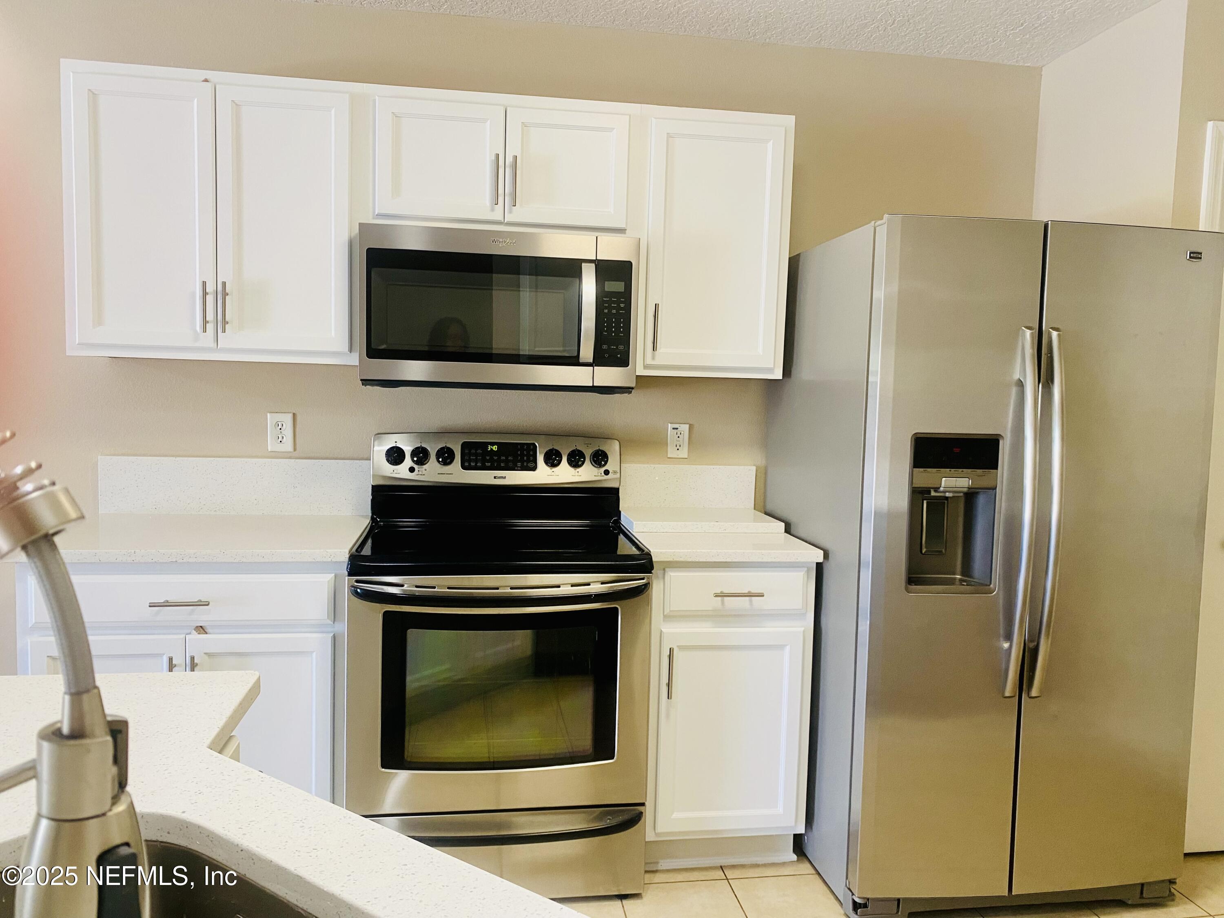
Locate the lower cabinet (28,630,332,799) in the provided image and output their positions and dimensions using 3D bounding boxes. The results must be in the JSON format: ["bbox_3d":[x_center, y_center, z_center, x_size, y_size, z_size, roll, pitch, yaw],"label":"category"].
[{"bbox_3d":[-1.092,0.681,2.559,0.712,0.590,0.630,1,4,-9],"label":"lower cabinet"}]

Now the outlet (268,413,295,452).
[{"bbox_3d":[-1.017,-0.081,2.826,0.076,0.117,0.009,1,4,-9],"label":"outlet"}]

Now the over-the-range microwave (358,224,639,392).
[{"bbox_3d":[-0.329,-0.419,2.700,0.756,0.431,0.415,1,4,-9],"label":"over-the-range microwave"}]

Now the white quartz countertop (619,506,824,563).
[{"bbox_3d":[0.287,0.218,2.731,0.467,0.052,0.641,1,4,-9],"label":"white quartz countertop"}]

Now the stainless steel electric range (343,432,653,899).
[{"bbox_3d":[-0.325,0.533,2.613,0.758,1.180,0.705,1,4,-9],"label":"stainless steel electric range"}]

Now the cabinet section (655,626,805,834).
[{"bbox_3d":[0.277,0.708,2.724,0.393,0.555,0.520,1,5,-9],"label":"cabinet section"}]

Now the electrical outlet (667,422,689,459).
[{"bbox_3d":[0.220,-0.058,3.020,0.070,0.115,0.009,1,4,-9],"label":"electrical outlet"}]

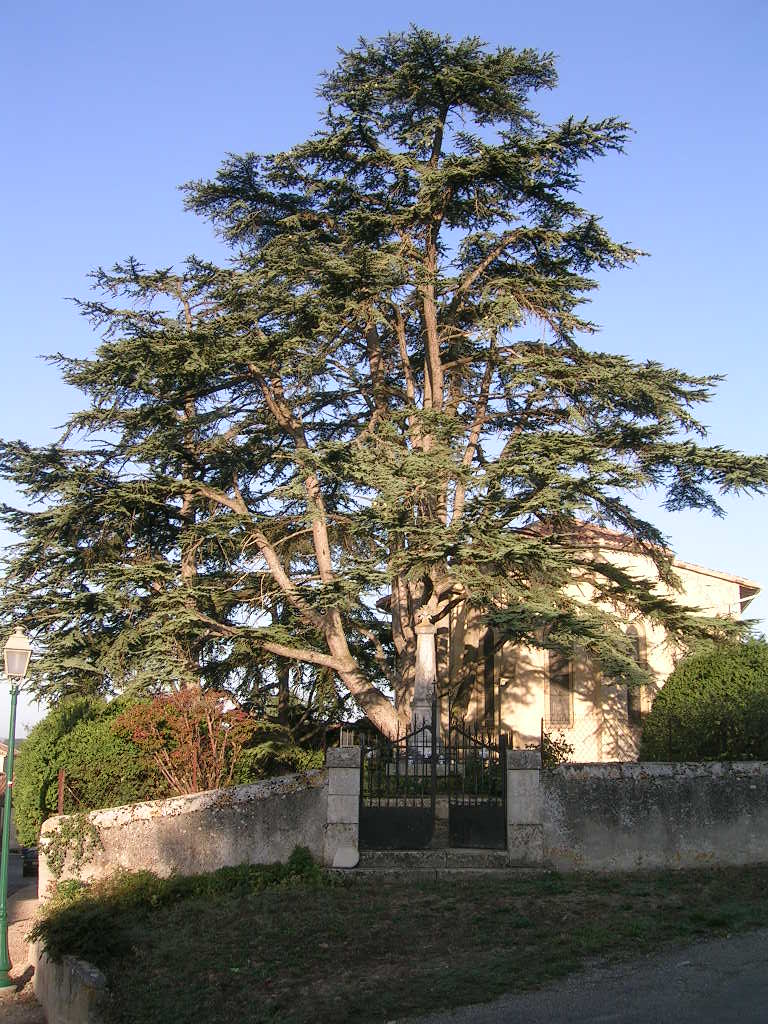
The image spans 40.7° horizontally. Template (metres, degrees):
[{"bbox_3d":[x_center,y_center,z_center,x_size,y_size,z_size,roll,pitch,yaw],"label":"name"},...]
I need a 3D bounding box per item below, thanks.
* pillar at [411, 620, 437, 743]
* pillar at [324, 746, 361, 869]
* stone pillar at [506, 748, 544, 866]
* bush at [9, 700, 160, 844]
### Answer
[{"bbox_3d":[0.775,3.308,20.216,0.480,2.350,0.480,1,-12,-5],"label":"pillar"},{"bbox_3d":[-0.572,4.094,14.419,0.500,1.660,0.480,1,-12,-5],"label":"pillar"},{"bbox_3d":[1.975,4.122,14.496,0.490,1.640,0.480,1,-12,-5],"label":"stone pillar"},{"bbox_3d":[-4.542,4.076,16.402,2.350,2.400,2.300,0,-12,0],"label":"bush"}]

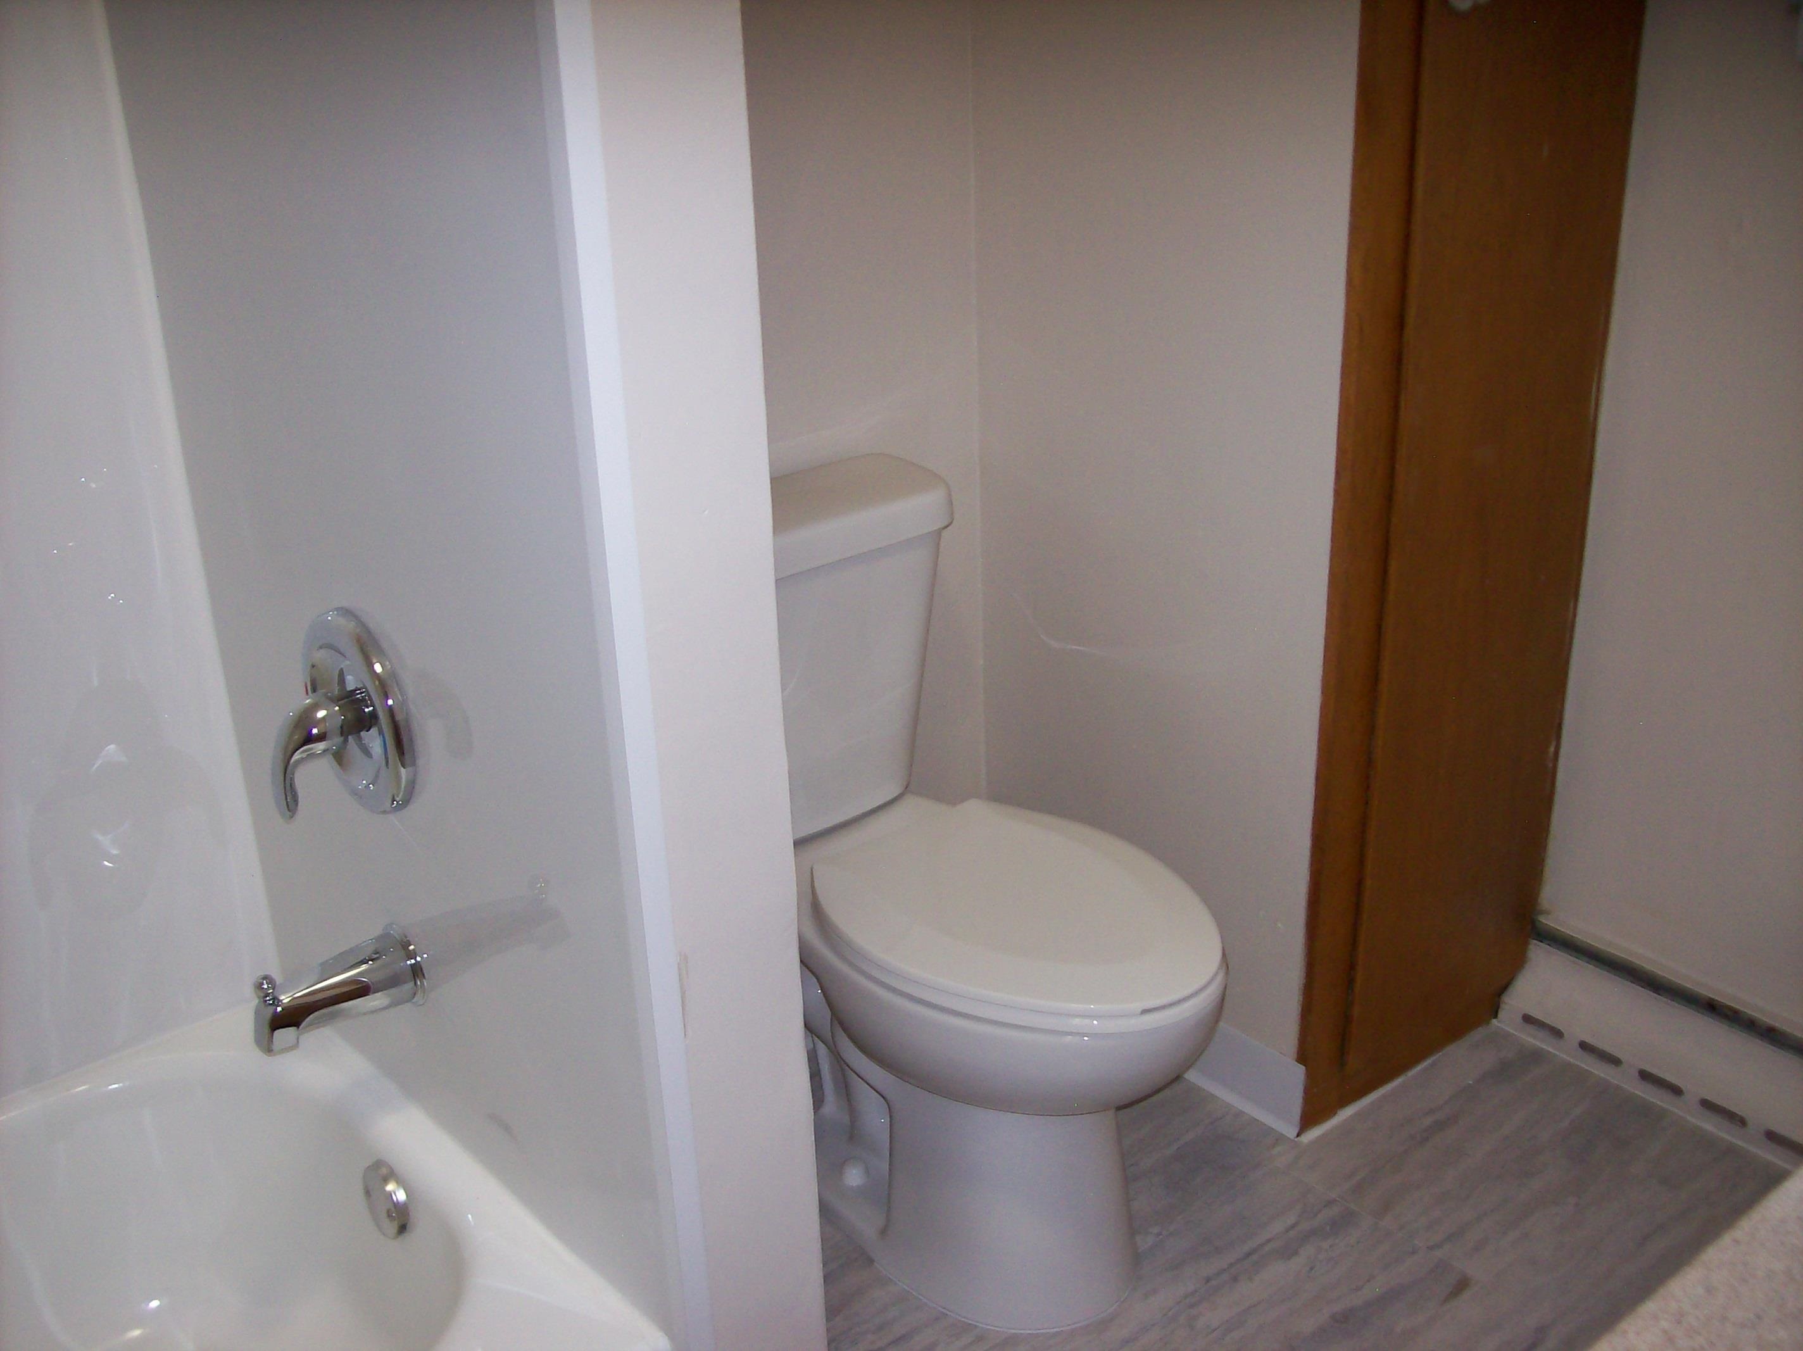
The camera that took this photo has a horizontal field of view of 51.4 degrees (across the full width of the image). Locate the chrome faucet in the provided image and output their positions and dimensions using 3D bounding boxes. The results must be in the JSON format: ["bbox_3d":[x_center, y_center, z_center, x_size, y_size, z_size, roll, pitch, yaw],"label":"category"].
[{"bbox_3d":[-0.483,0.269,1.601,0.141,0.081,0.066,-18,27,-36],"label":"chrome faucet"}]

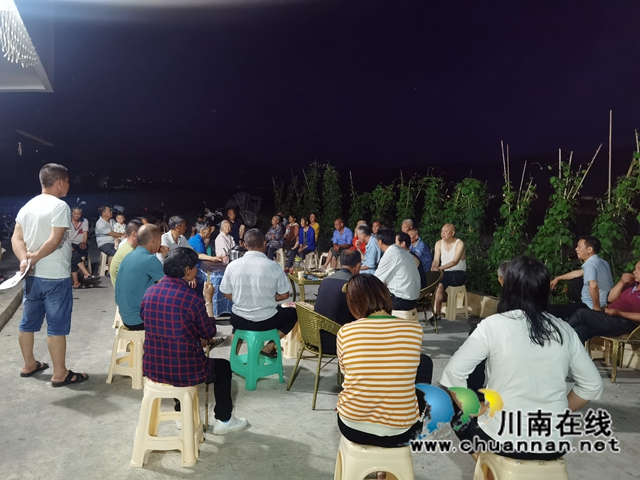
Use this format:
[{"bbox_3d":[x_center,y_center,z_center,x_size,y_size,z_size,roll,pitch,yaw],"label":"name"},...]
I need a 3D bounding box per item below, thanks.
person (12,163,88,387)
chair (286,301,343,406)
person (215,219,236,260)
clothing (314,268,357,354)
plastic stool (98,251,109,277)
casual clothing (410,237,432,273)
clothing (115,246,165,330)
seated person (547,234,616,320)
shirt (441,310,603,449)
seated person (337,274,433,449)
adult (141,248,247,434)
[{"bbox_3d":[-2.230,0.268,4.100,0.560,1.740,0.380,5,4,29],"label":"person"},{"bbox_3d":[0.088,0.833,3.837,0.560,0.720,0.540,0,5,-32],"label":"chair"},{"bbox_3d":[-1.420,0.342,7.650,0.460,1.220,0.680,1,4,-30],"label":"person"},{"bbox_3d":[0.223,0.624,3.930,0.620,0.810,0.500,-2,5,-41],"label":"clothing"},{"bbox_3d":[-3.970,0.496,9.430,0.360,0.450,0.360,3,4,0],"label":"plastic stool"},{"bbox_3d":[1.550,0.254,7.700,0.360,0.570,0.460,-1,5,-45],"label":"casual clothing"},{"bbox_3d":[-1.434,0.347,4.008,0.460,0.630,0.380,5,5,38],"label":"clothing"},{"bbox_3d":[2.365,0.578,4.825,0.860,1.240,0.560,2,4,12],"label":"seated person"},{"bbox_3d":[0.829,0.572,2.173,0.650,0.570,0.360,2,4,-8],"label":"shirt"},{"bbox_3d":[0.313,0.720,2.425,0.540,1.160,0.840,3,4,15],"label":"seated person"},{"bbox_3d":[-0.765,0.627,3.023,0.540,1.180,0.760,5,5,35],"label":"adult"}]

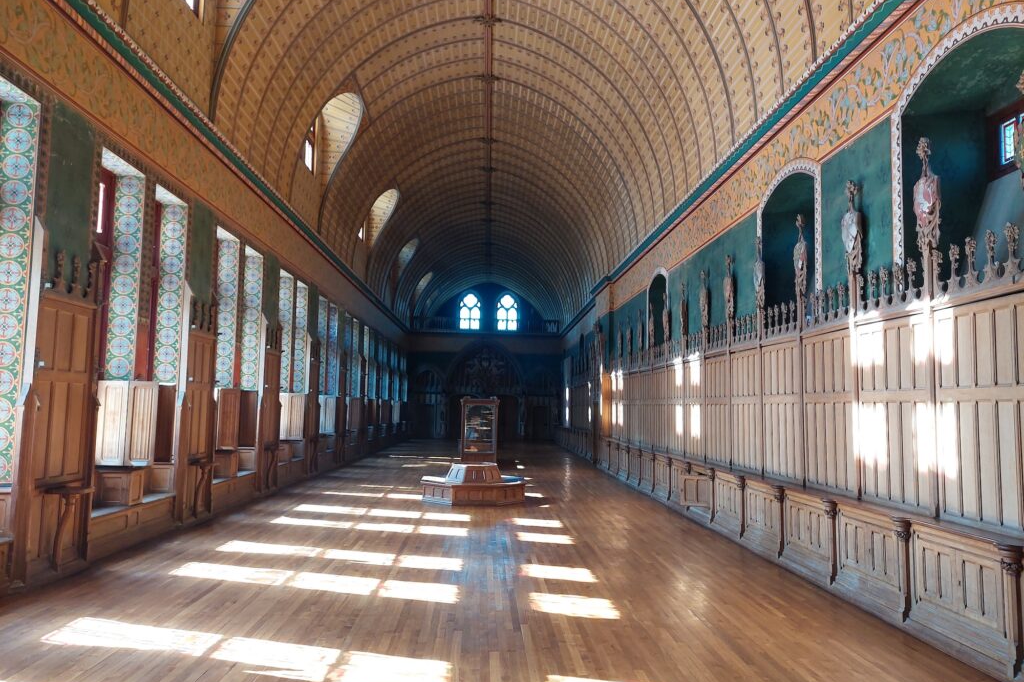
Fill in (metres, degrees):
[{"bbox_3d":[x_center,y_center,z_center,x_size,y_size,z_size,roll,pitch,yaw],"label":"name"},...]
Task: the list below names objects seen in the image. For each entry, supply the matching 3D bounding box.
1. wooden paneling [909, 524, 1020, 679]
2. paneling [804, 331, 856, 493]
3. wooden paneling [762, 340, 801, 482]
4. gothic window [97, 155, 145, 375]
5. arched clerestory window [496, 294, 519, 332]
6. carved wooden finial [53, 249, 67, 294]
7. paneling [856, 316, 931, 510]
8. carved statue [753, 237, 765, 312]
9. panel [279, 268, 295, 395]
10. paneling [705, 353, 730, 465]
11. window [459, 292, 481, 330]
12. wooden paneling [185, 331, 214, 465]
[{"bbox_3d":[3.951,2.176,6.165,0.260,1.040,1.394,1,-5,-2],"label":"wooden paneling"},{"bbox_3d":[4.140,0.906,9.295,0.090,2.101,1.342,1,-5,-2],"label":"paneling"},{"bbox_3d":[4.086,1.050,10.733,0.090,2.122,1.446,1,-5,-2],"label":"wooden paneling"},{"bbox_3d":[-5.476,-0.956,9.515,0.458,2.995,1.154,1,-5,-2],"label":"gothic window"},{"bbox_3d":[-0.329,-2.076,51.655,1.652,2.749,0.300,1,-5,-2],"label":"arched clerestory window"},{"bbox_3d":[-5.227,-0.805,8.229,0.130,0.530,0.200,1,-5,-2],"label":"carved wooden finial"},{"bbox_3d":[4.088,0.723,7.553,0.100,2.034,1.283,1,-5,-2],"label":"paneling"},{"bbox_3d":[3.873,-1.044,11.090,0.120,1.185,0.280,1,-5,-2],"label":"carved statue"},{"bbox_3d":[-5.652,-0.157,17.580,0.384,2.851,0.070,1,-5,-2],"label":"panel"},{"bbox_3d":[3.851,1.248,13.125,0.100,1.950,1.311,1,-5,-2],"label":"paneling"},{"bbox_3d":[-2.769,-1.943,46.610,1.446,2.475,0.250,1,-5,-2],"label":"window"},{"bbox_3d":[-5.309,0.952,12.026,0.100,2.081,1.078,1,-5,-2],"label":"wooden paneling"}]

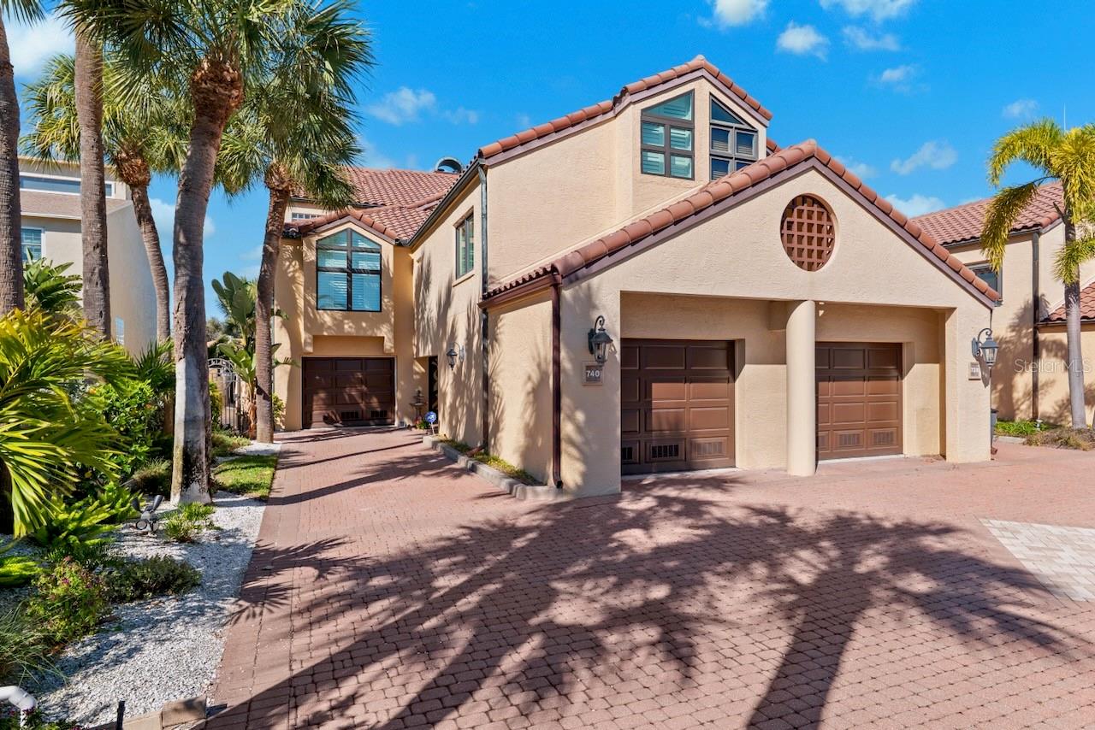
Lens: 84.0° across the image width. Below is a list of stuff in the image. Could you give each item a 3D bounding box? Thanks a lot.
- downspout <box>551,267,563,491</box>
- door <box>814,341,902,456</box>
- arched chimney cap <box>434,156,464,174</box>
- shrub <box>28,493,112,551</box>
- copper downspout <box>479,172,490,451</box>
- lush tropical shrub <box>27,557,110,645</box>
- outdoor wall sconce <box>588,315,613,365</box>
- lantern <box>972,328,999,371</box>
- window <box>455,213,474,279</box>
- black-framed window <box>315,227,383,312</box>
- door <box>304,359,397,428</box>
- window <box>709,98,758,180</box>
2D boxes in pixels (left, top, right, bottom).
[{"bbox_3d":[0.126,0.197,8.242,0.130,2.880,0.120,0,0,-21],"label":"downspout"},{"bbox_3d":[5.556,0.658,11.245,2.710,2.144,0.080,0,0,-21],"label":"door"},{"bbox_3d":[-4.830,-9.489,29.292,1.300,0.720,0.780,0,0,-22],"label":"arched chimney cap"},{"bbox_3d":[-4.608,1.502,5.900,0.720,0.457,0.660,0,0,-22],"label":"shrub"},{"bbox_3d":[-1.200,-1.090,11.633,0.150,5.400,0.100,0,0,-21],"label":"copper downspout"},{"bbox_3d":[-3.168,1.508,4.020,0.480,0.444,0.460,0,0,-22],"label":"lush tropical shrub"},{"bbox_3d":[0.658,-0.324,7.824,0.270,0.610,0.460,0,0,-22],"label":"outdoor wall sconce"},{"bbox_3d":[7.928,-0.314,10.974,0.270,0.760,0.389,0,0,-21],"label":"lantern"},{"bbox_3d":[-1.666,-2.432,12.527,0.120,1.170,1.670,0,0,-22],"label":"window"},{"bbox_3d":[-5.567,-2.686,17.131,1.749,2.352,0.120,0,0,-22],"label":"black-framed window"},{"bbox_3d":[-5.783,0.793,17.802,2.571,2.060,0.100,0,0,-22],"label":"door"},{"bbox_3d":[3.926,-4.705,12.864,1.240,1.840,0.120,0,0,-21],"label":"window"}]

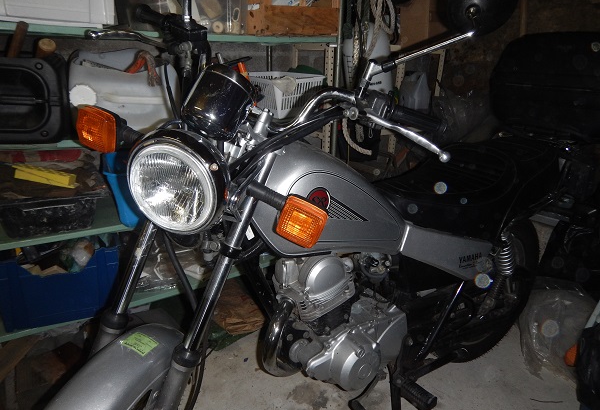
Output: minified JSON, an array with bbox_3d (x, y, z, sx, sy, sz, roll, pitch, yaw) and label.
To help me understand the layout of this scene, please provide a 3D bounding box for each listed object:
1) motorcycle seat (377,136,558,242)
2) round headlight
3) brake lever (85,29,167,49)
[{"bbox_3d":[0.481,-0.043,1.282,0.705,0.254,0.264,-12,23,-29],"label":"motorcycle seat"},{"bbox_3d":[-0.191,-0.049,0.709,0.168,0.168,0.118,23,30,9],"label":"round headlight"},{"bbox_3d":[-0.365,-0.354,0.885,0.180,0.030,0.045,10,28,-1],"label":"brake lever"}]

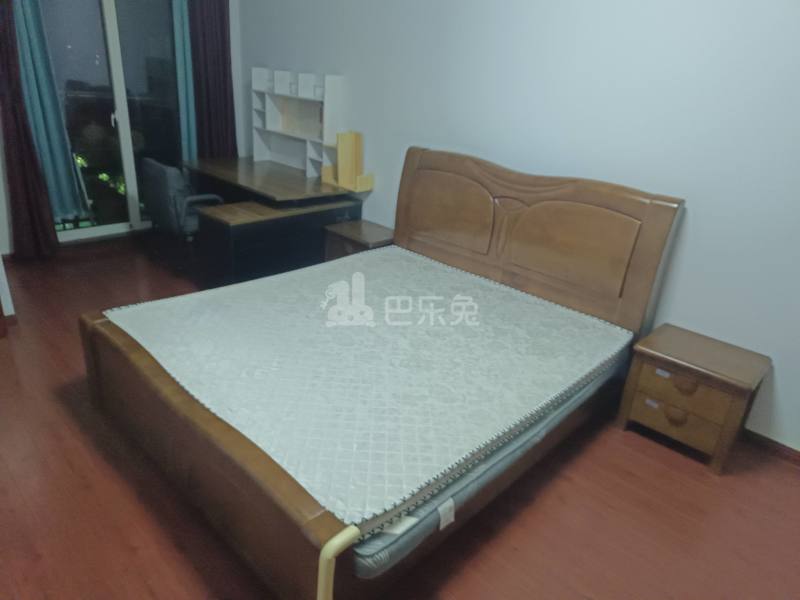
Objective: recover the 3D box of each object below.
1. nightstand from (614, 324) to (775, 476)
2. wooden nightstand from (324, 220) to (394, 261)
[{"bbox_3d":[1.460,0.480,2.683,0.520,0.480,0.440,24,30,39],"label":"nightstand"},{"bbox_3d":[-0.276,-0.316,4.278,0.530,0.480,0.435,24,30,39],"label":"wooden nightstand"}]

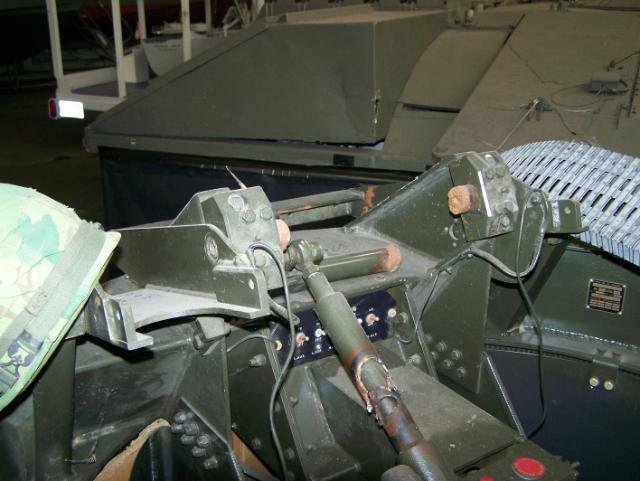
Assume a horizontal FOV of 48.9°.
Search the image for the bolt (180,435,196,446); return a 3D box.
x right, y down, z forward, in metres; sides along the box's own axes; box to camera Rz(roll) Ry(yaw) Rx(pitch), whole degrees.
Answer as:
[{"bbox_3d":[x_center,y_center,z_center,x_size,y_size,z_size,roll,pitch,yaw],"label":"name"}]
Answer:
[{"bbox_3d":[-0.196,0.299,1.050,0.016,0.016,0.016,-12,21,-32],"label":"bolt"}]

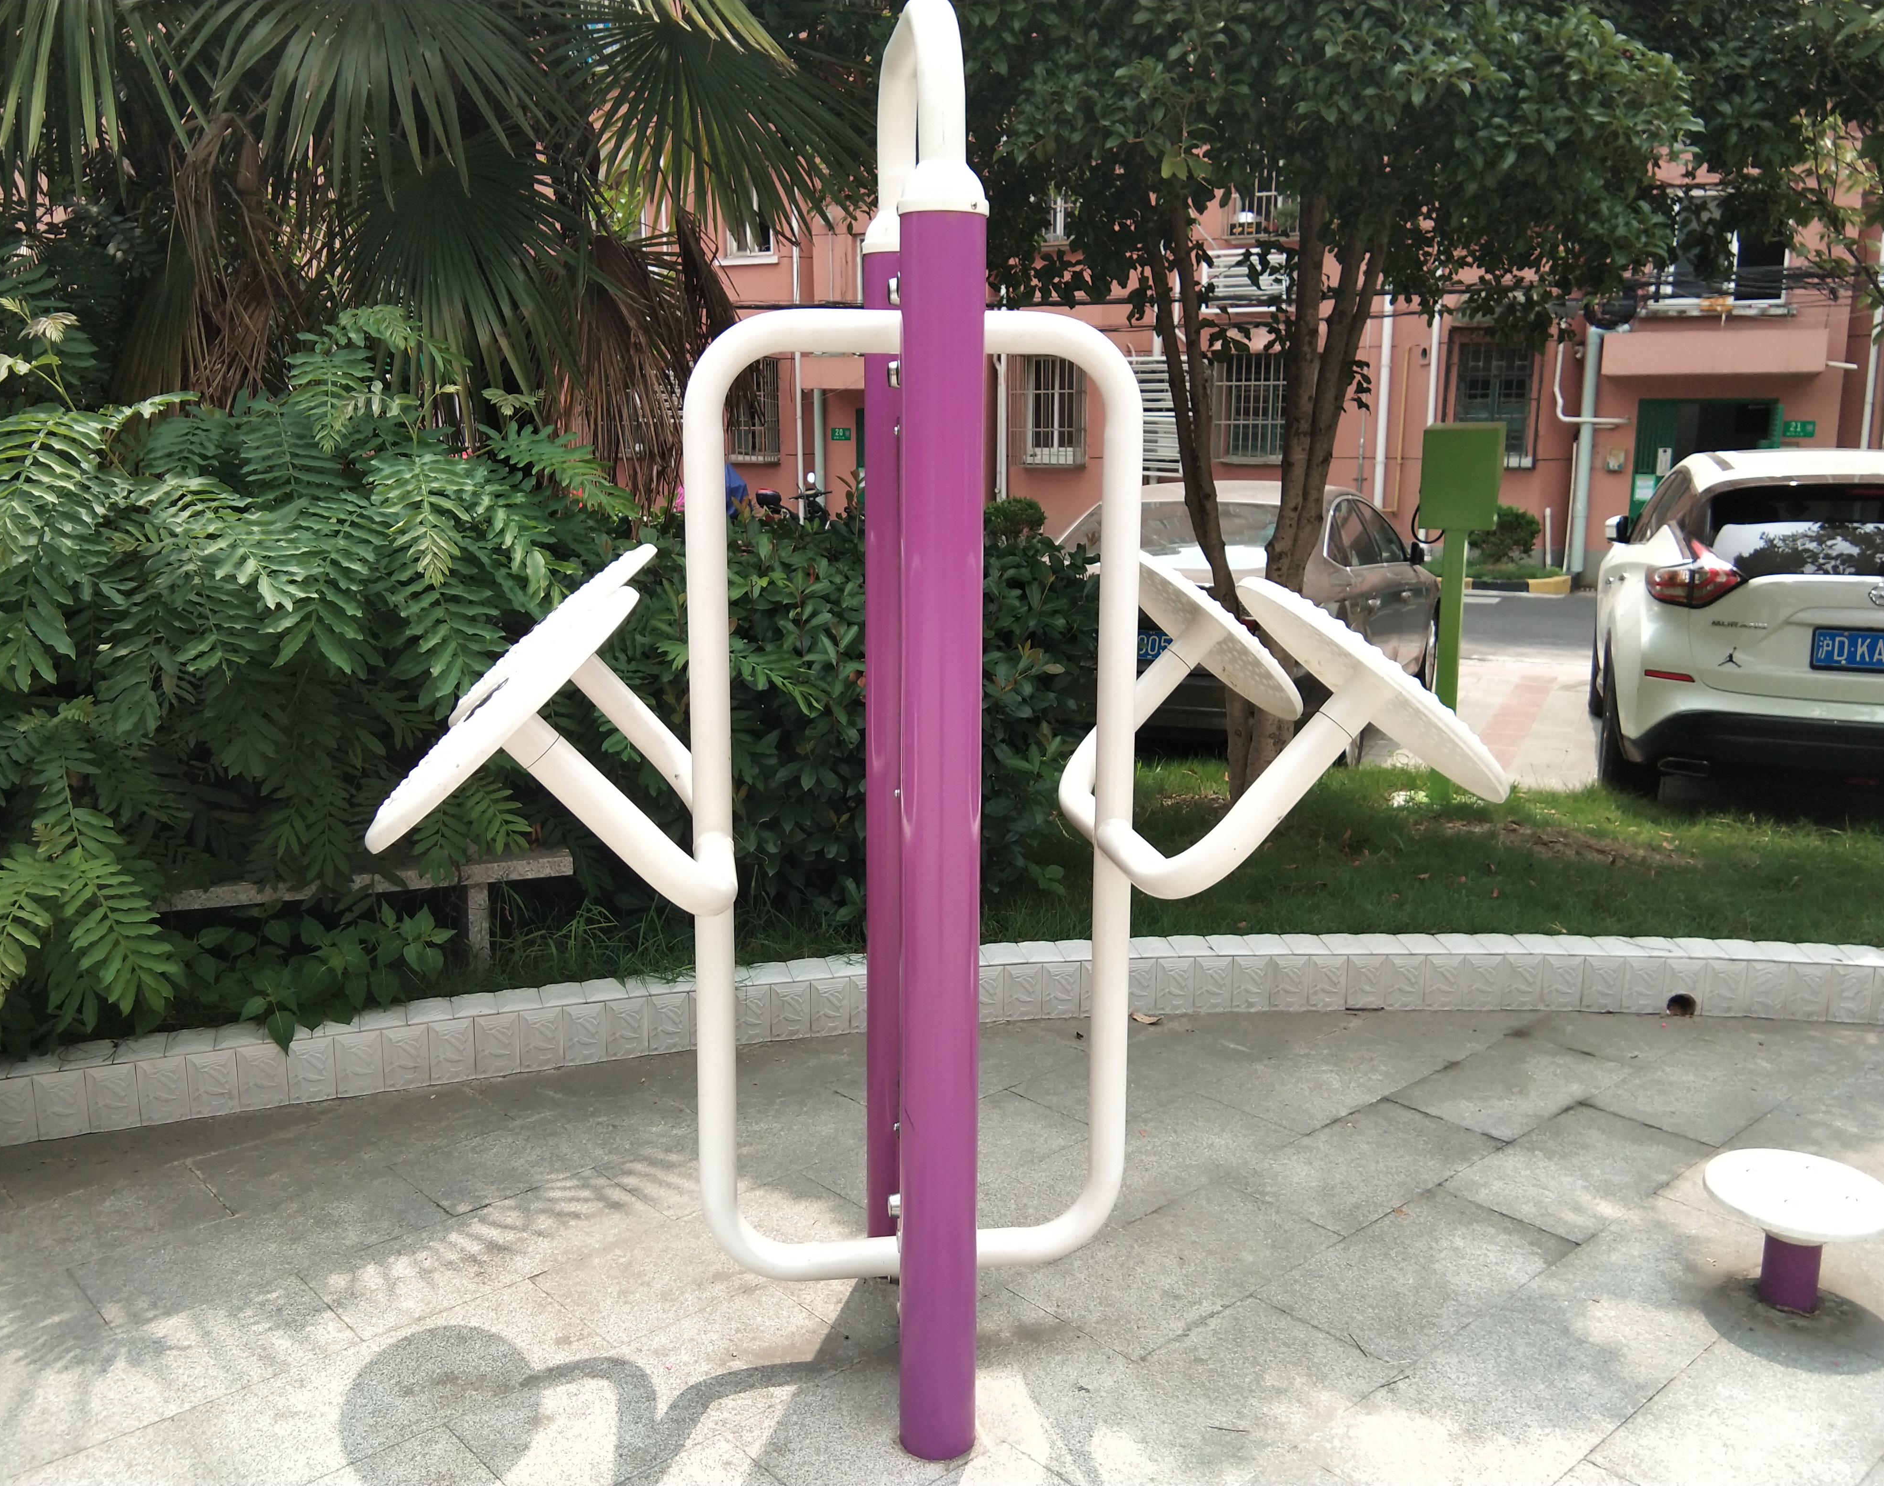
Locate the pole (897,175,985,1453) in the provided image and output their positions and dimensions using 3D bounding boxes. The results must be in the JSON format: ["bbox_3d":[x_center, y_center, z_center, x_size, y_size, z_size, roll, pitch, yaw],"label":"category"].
[{"bbox_3d":[-0.003,0.183,2.548,0.114,1.810,0.114,0,11,0],"label":"pole"}]

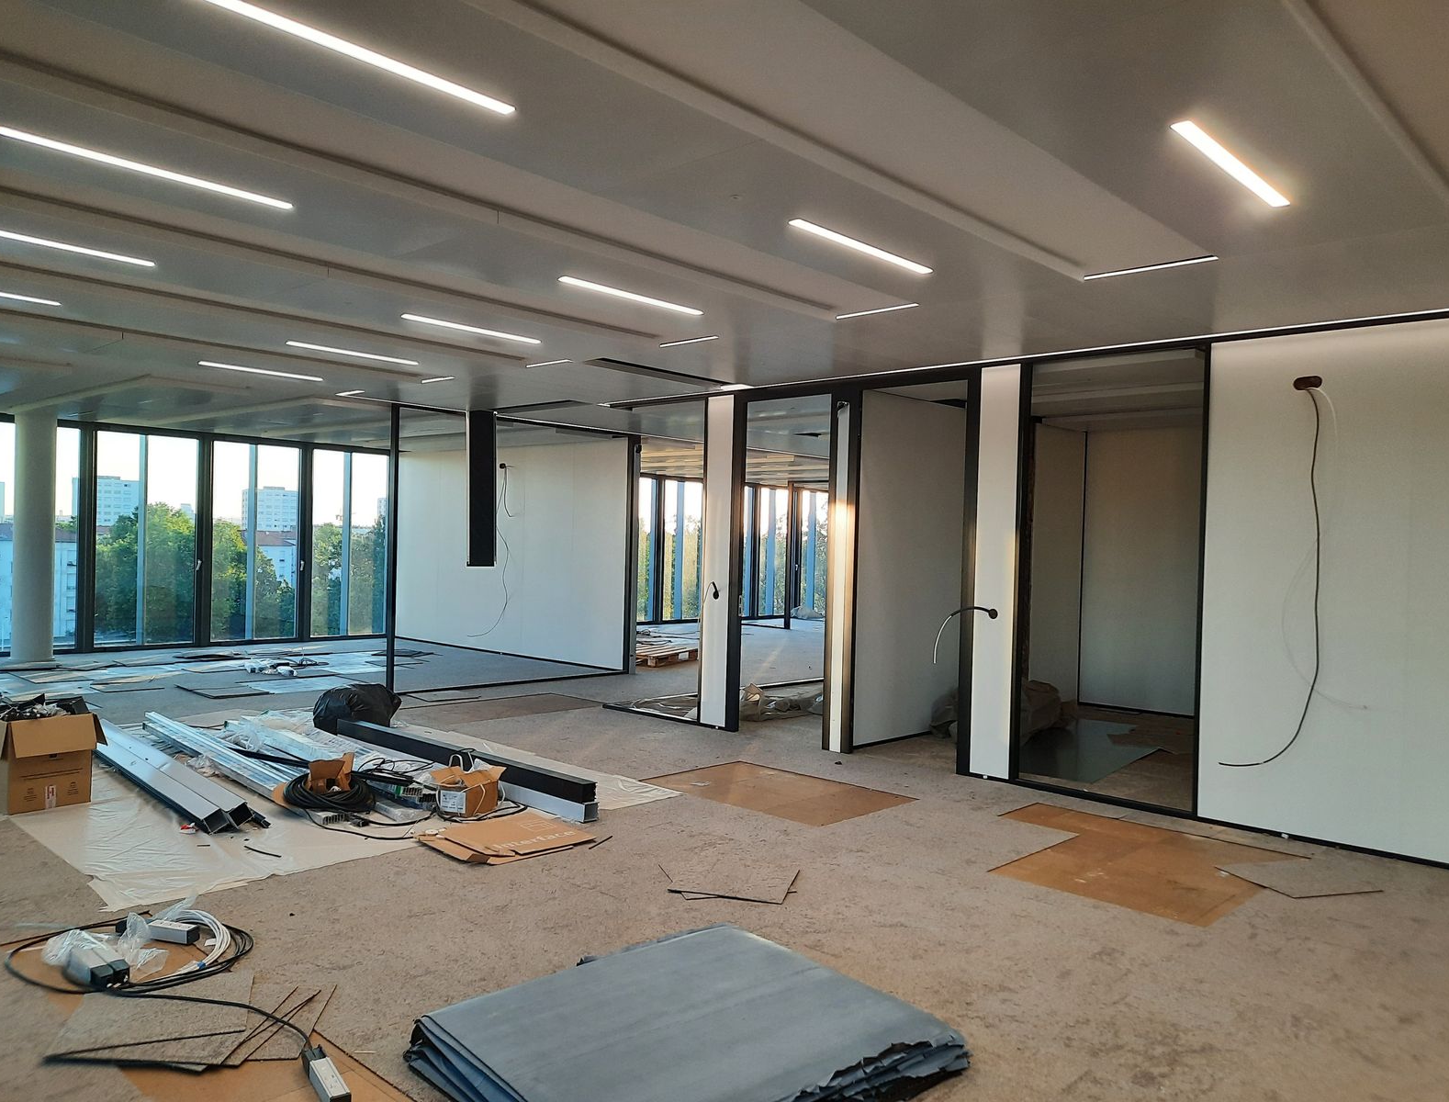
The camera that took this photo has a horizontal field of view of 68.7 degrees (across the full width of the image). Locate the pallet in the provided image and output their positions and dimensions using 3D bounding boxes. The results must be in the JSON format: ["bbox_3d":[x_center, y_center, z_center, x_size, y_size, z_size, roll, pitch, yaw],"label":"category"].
[{"bbox_3d":[-0.993,1.395,14.130,0.800,0.144,1.200,2,0,28],"label":"pallet"}]

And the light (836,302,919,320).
[{"bbox_3d":[0.838,-1.331,5.854,0.550,0.035,0.050,2,0,43],"label":"light"}]

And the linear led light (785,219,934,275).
[{"bbox_3d":[0.633,-1.348,4.720,0.070,0.040,1.010,2,0,43],"label":"linear led light"}]

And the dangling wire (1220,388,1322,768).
[{"bbox_3d":[3.073,0.158,5.965,0.490,2.150,0.080,2,0,43],"label":"dangling wire"}]

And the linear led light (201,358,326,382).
[{"bbox_3d":[-3.742,-1.465,8.629,0.070,0.040,0.990,2,0,43],"label":"linear led light"}]

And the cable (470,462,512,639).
[{"bbox_3d":[-3.217,0.008,14.652,0.970,2.430,0.180,2,0,43],"label":"cable"}]

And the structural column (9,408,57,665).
[{"bbox_3d":[-8.022,-0.180,12.347,0.430,2.880,0.430,2,0,43],"label":"structural column"}]

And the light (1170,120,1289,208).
[{"bbox_3d":[1.734,-1.300,3.598,0.065,0.040,0.980,2,0,43],"label":"light"}]

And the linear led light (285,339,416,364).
[{"bbox_3d":[-2.696,-1.443,7.750,0.070,0.040,1.010,2,0,43],"label":"linear led light"}]

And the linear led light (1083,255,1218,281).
[{"bbox_3d":[1.953,-1.311,4.902,0.620,0.040,0.060,2,0,43],"label":"linear led light"}]

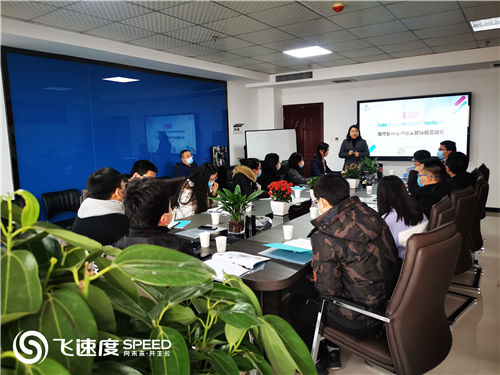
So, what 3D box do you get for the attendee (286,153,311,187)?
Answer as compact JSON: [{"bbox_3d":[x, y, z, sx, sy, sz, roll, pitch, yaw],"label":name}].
[{"bbox_3d":[0.801,0.090,5.525,0.740,1.200,0.520,0,8,12],"label":"attendee"}]

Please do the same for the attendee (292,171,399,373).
[{"bbox_3d":[0.505,0.533,2.174,0.560,1.230,0.690,-6,9,-28],"label":"attendee"}]

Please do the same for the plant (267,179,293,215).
[{"bbox_3d":[0.249,0.083,3.243,0.190,0.276,0.190,-2,7,0],"label":"plant"}]

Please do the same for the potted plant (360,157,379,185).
[{"bbox_3d":[1.613,-0.224,5.267,0.250,0.350,0.250,4,9,34],"label":"potted plant"}]

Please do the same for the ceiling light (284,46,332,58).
[{"bbox_3d":[0.860,-1.997,5.785,0.590,0.050,0.590,4,9,34],"label":"ceiling light"}]

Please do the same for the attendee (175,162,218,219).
[{"bbox_3d":[-0.397,0.359,3.482,0.660,1.170,0.480,0,8,14],"label":"attendee"}]

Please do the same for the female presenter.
[{"bbox_3d":[1.834,-0.328,6.858,0.520,1.535,0.340,1,8,17],"label":"female presenter"}]

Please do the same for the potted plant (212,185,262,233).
[{"bbox_3d":[-0.094,0.143,2.677,0.320,0.323,0.300,-2,7,0],"label":"potted plant"}]

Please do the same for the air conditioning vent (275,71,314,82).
[{"bbox_3d":[0.861,-2.121,7.525,0.790,0.125,0.040,4,9,34],"label":"air conditioning vent"}]

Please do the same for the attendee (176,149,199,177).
[{"bbox_3d":[-0.753,0.046,5.953,0.780,1.260,0.560,1,8,16],"label":"attendee"}]

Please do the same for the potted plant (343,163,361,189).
[{"bbox_3d":[1.299,-0.146,4.932,0.210,0.300,0.210,4,9,34],"label":"potted plant"}]

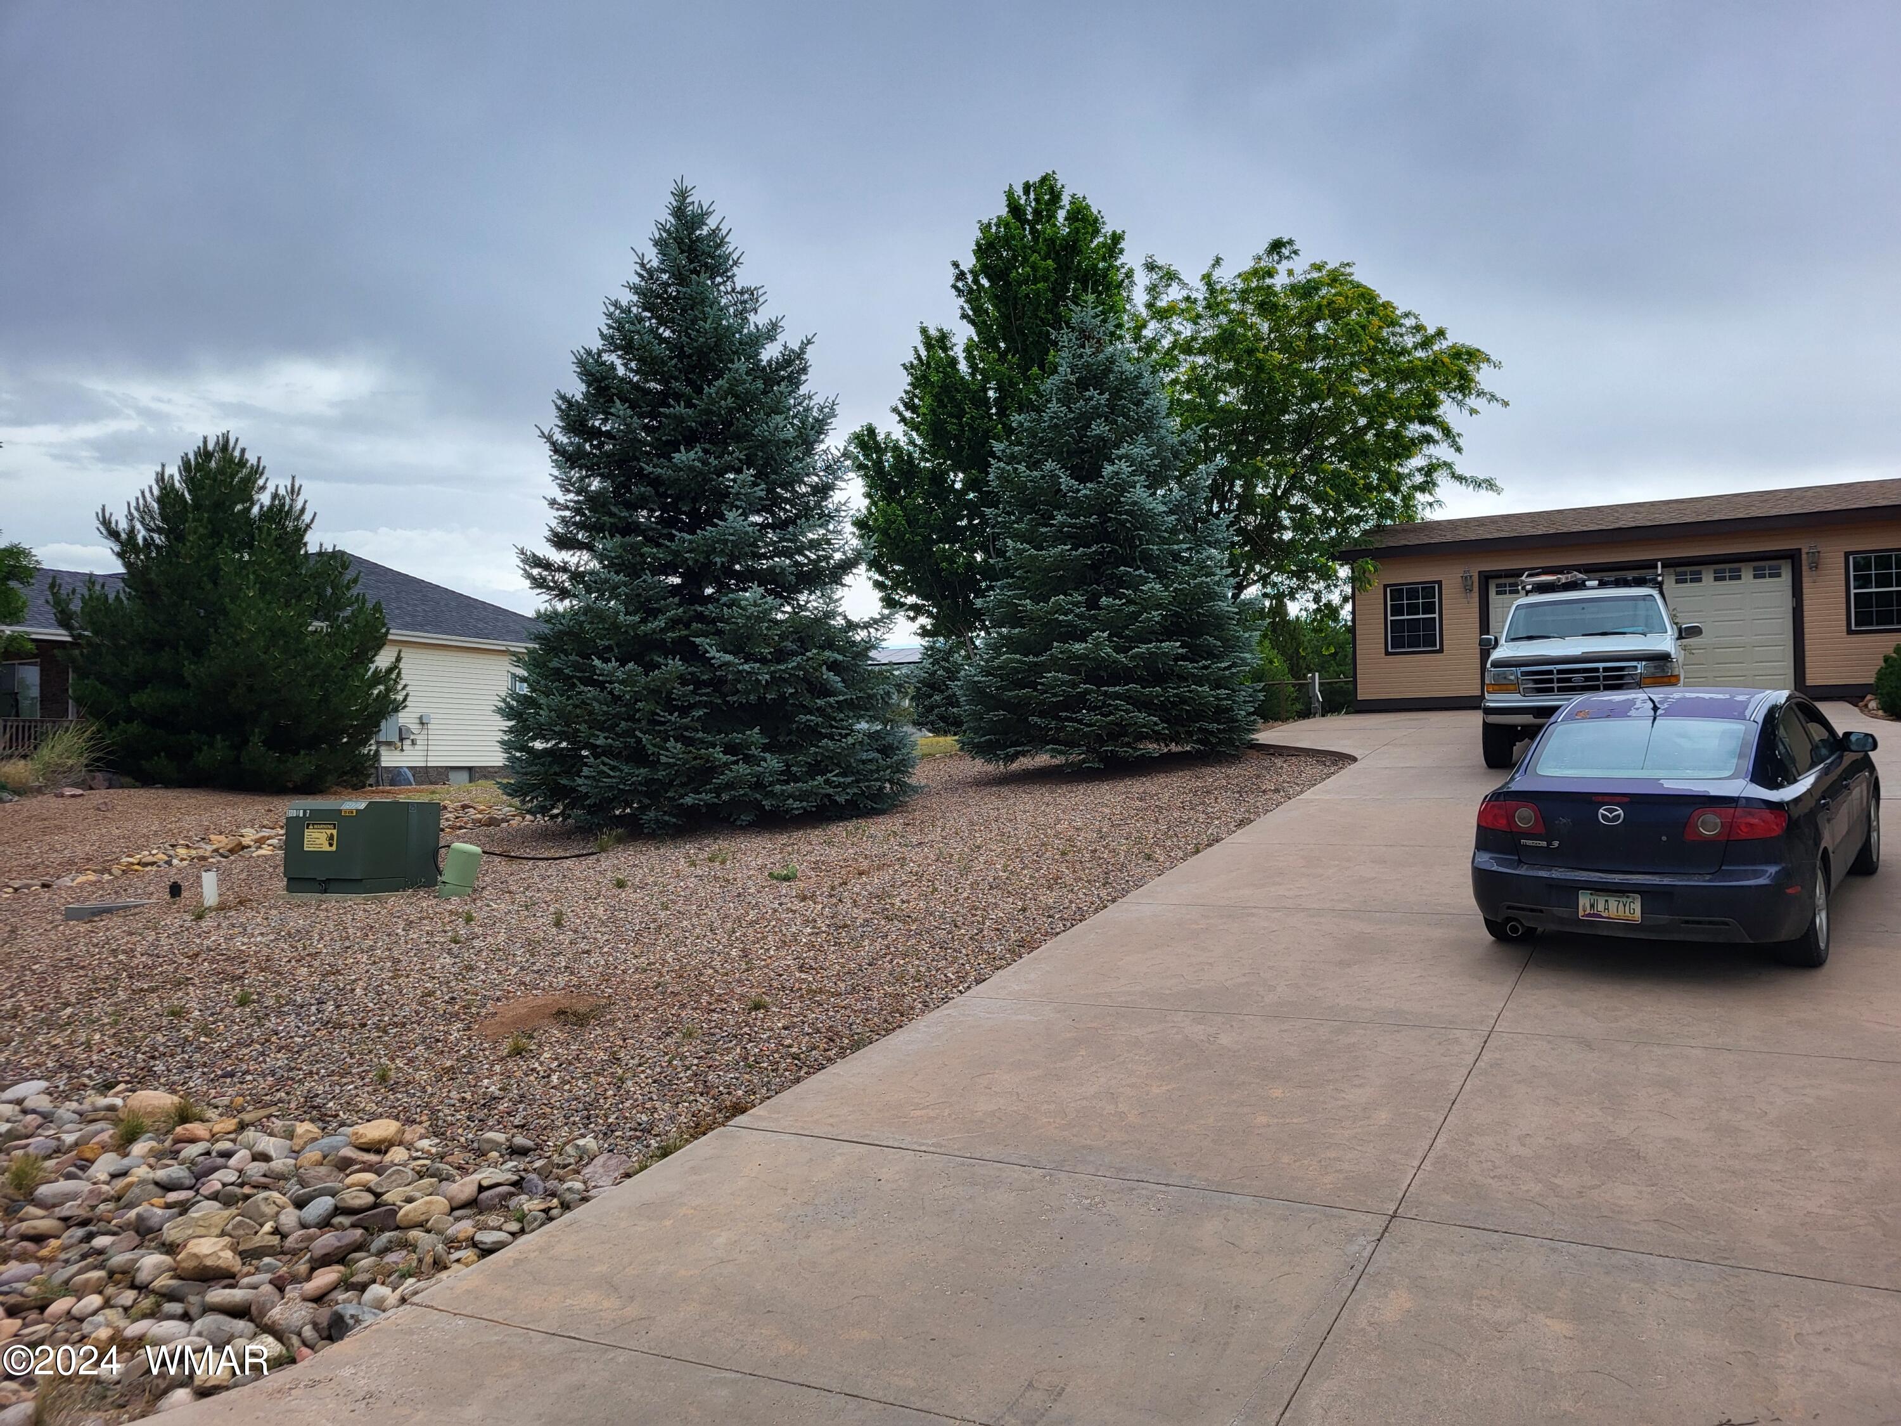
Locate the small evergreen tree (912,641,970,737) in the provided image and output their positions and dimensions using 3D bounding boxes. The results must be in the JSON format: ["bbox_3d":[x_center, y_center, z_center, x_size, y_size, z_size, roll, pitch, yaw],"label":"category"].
[{"bbox_3d":[-0.168,-0.506,28.519,1.400,1.990,1.400,-1,-2,0],"label":"small evergreen tree"}]

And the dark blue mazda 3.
[{"bbox_3d":[4.868,0.568,9.377,1.770,1.465,4.530,-1,5,38],"label":"dark blue mazda 3"}]

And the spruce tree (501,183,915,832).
[{"bbox_3d":[-3.280,-2.905,19.008,5.405,8.450,5.405,0,-2,-10],"label":"spruce tree"}]

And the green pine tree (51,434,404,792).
[{"bbox_3d":[-9.412,-1.287,18.600,4.200,4.600,4.100,0,-2,-27],"label":"green pine tree"}]

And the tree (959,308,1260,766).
[{"bbox_3d":[2.412,-2.790,22.104,4.617,7.030,4.617,-1,-2,6],"label":"tree"}]

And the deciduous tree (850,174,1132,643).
[{"bbox_3d":[0.897,-4.820,27.179,5.754,11.076,5.754,-1,-2,2],"label":"deciduous tree"}]

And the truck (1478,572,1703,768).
[{"bbox_3d":[7.948,-0.613,17.652,2.050,2.150,5.600,-2,4,27],"label":"truck"}]

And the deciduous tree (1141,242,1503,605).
[{"bbox_3d":[6.855,-4.359,27.162,6.939,9.342,6.939,-1,-2,14],"label":"deciduous tree"}]

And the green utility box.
[{"bbox_3d":[-5.675,1.296,13.801,0.860,0.830,0.960,-1,-2,20],"label":"green utility box"}]

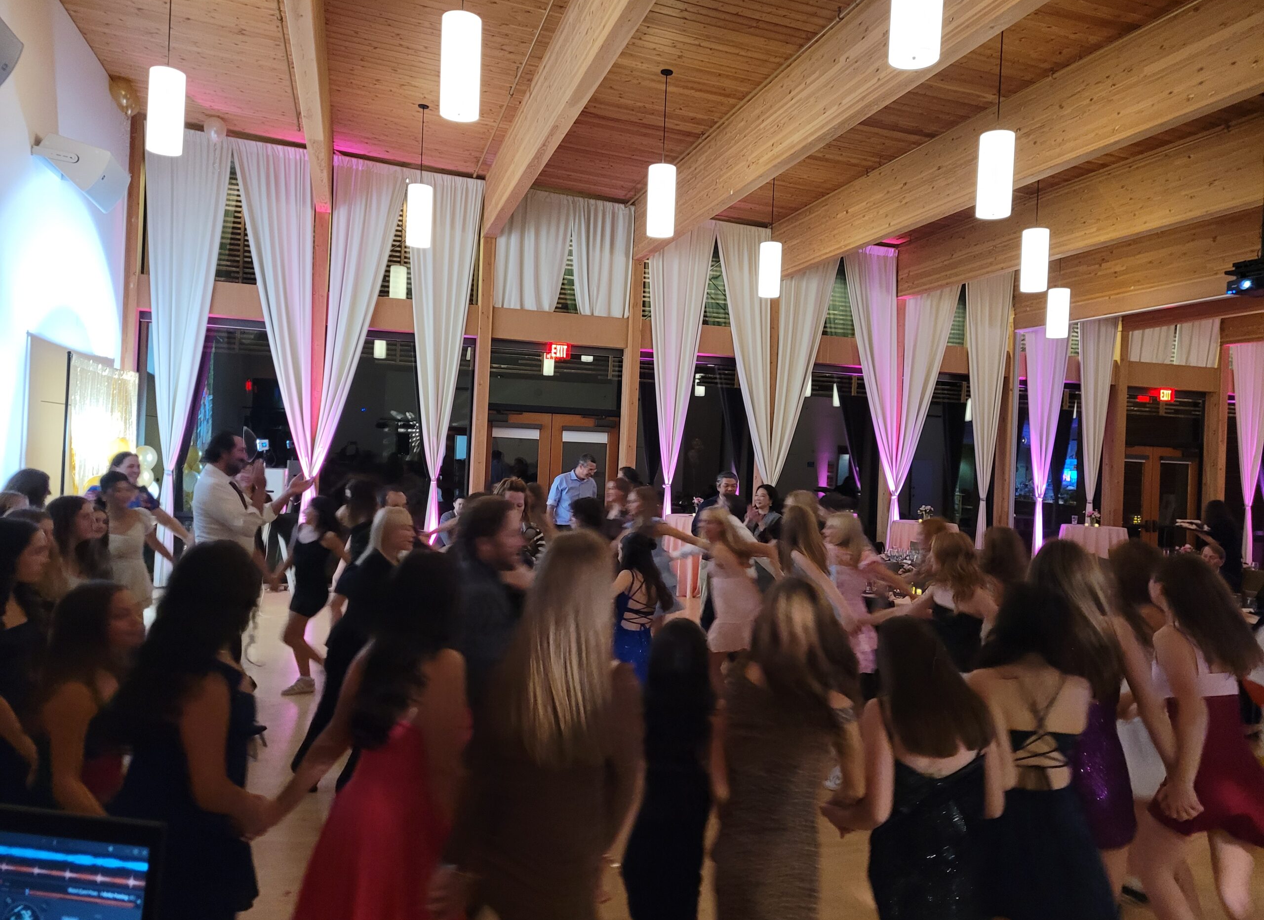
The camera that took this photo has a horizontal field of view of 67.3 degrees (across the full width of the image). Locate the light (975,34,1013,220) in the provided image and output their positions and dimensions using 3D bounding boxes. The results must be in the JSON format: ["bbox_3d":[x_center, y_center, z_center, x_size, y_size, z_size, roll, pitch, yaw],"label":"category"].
[{"bbox_3d":[2.804,-2.566,7.285,0.252,1.426,0.252,2,0,-16],"label":"light"}]

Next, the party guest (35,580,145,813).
[{"bbox_3d":[-1.553,1.029,2.701,0.380,1.371,0.400,2,0,-14],"label":"party guest"}]

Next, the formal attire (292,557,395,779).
[{"bbox_3d":[-1.440,1.082,4.900,0.600,1.242,0.460,2,0,-18],"label":"formal attire"}]

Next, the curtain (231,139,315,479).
[{"bbox_3d":[-4.584,-1.191,12.104,1.168,5.644,0.250,2,0,-16],"label":"curtain"}]

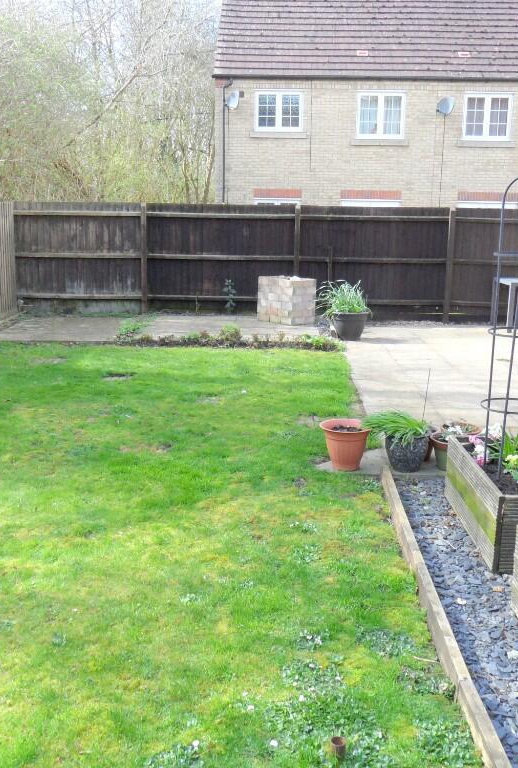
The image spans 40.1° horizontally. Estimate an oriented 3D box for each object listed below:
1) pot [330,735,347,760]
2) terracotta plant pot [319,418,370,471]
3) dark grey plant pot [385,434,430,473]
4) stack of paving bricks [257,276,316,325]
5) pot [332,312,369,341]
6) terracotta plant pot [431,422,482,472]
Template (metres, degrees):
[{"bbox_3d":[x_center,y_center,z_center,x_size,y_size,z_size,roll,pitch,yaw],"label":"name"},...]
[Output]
[{"bbox_3d":[0.236,1.083,2.110,0.044,0.053,0.044,1,13,0],"label":"pot"},{"bbox_3d":[0.565,0.404,4.632,0.325,0.285,0.325,1,13,2],"label":"terracotta plant pot"},{"bbox_3d":[0.962,0.431,4.617,0.282,0.243,0.282,1,13,2],"label":"dark grey plant pot"},{"bbox_3d":[0.441,-1.351,11.461,0.490,0.705,0.820,-10,16,-39],"label":"stack of paving bricks"},{"bbox_3d":[1.266,-0.803,9.830,0.510,0.375,0.510,1,13,2],"label":"pot"},{"bbox_3d":[1.275,0.435,4.660,0.300,0.225,0.300,1,13,2],"label":"terracotta plant pot"}]

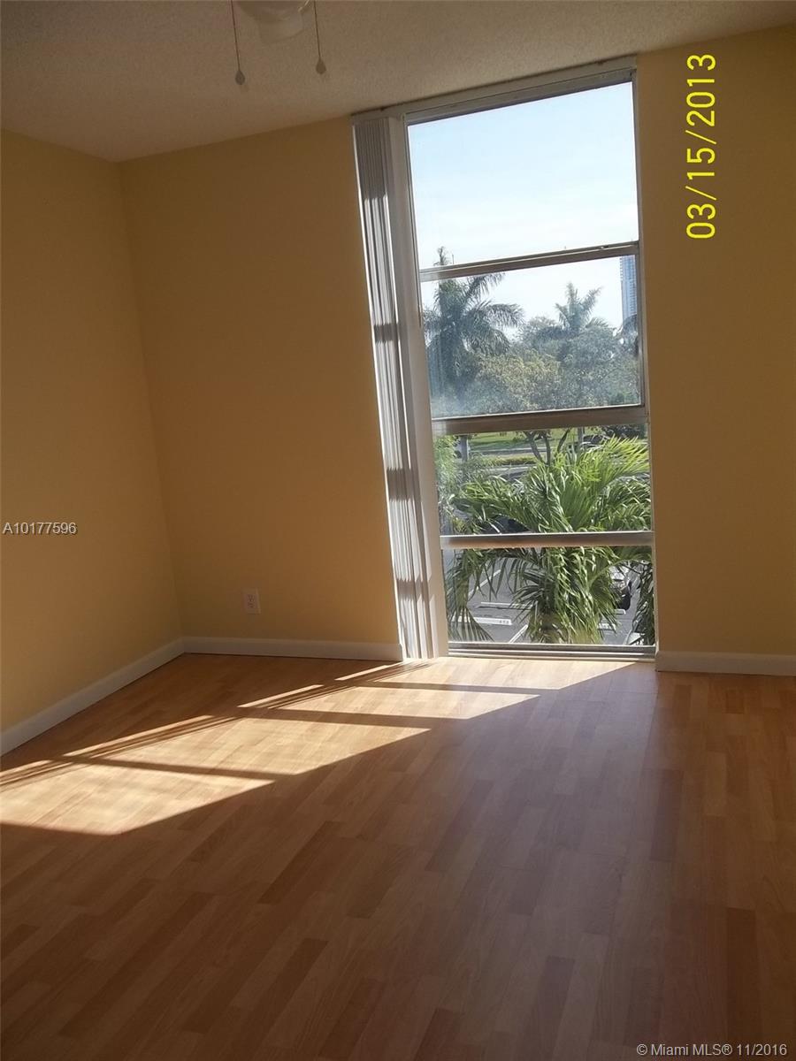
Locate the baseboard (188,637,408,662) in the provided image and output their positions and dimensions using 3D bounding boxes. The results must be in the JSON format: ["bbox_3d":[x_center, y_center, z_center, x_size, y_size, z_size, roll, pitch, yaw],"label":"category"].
[{"bbox_3d":[-0.561,0.594,4.163,1.228,0.087,0.018,-1,10,20],"label":"baseboard"}]

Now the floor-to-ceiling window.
[{"bbox_3d":[0.589,-0.615,3.624,0.977,2.425,0.095,-1,10,20],"label":"floor-to-ceiling window"}]

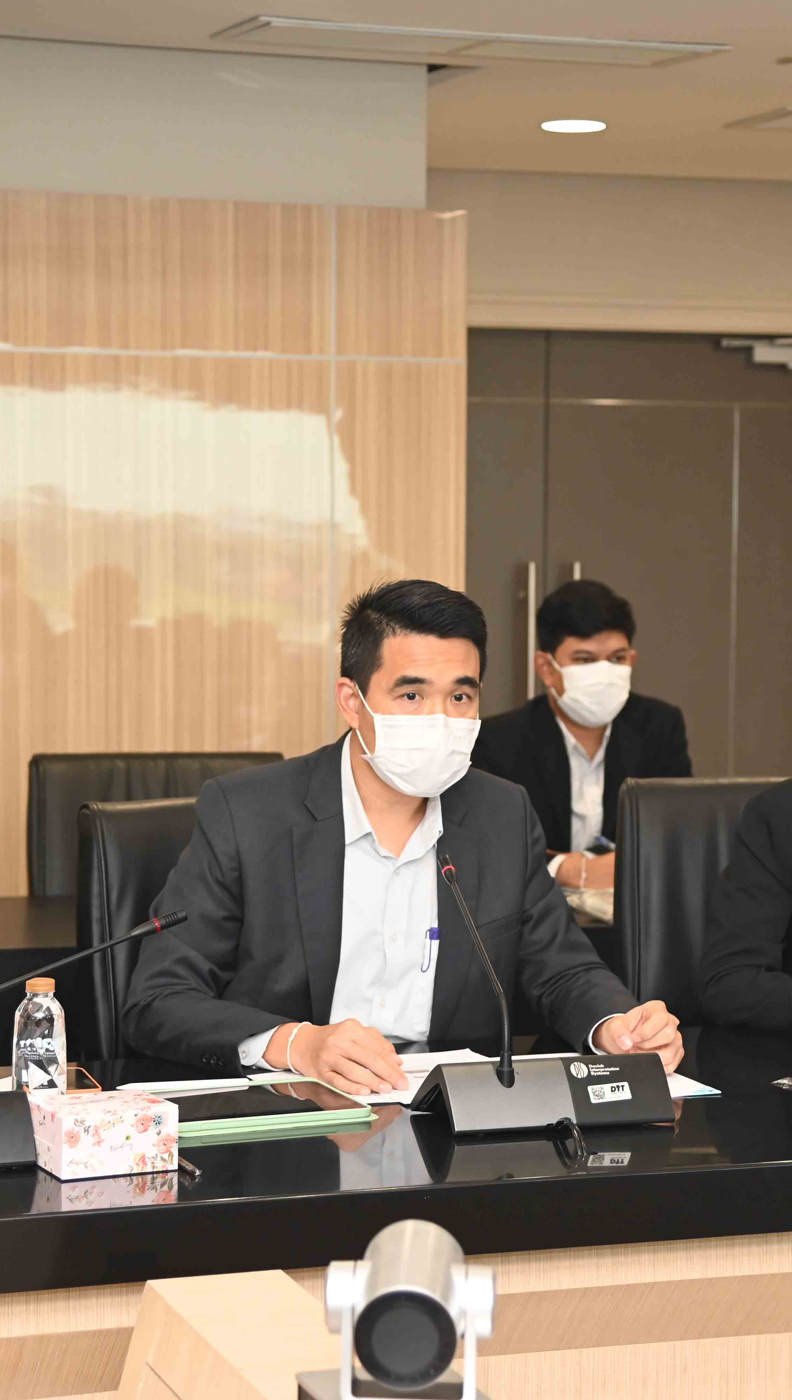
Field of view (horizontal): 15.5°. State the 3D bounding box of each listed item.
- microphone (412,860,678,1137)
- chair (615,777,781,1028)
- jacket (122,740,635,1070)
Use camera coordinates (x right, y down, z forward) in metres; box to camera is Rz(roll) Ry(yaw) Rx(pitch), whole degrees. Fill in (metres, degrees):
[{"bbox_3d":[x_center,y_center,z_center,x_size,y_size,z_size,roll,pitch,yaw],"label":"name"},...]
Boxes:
[{"bbox_3d":[0.138,0.325,3.300,0.257,0.255,0.320,-1,6,-18],"label":"microphone"},{"bbox_3d":[0.610,0.648,4.109,0.620,1.030,0.660,-1,4,-14],"label":"chair"},{"bbox_3d":[-0.053,0.364,3.649,0.610,0.620,0.450,-1,6,-17],"label":"jacket"}]

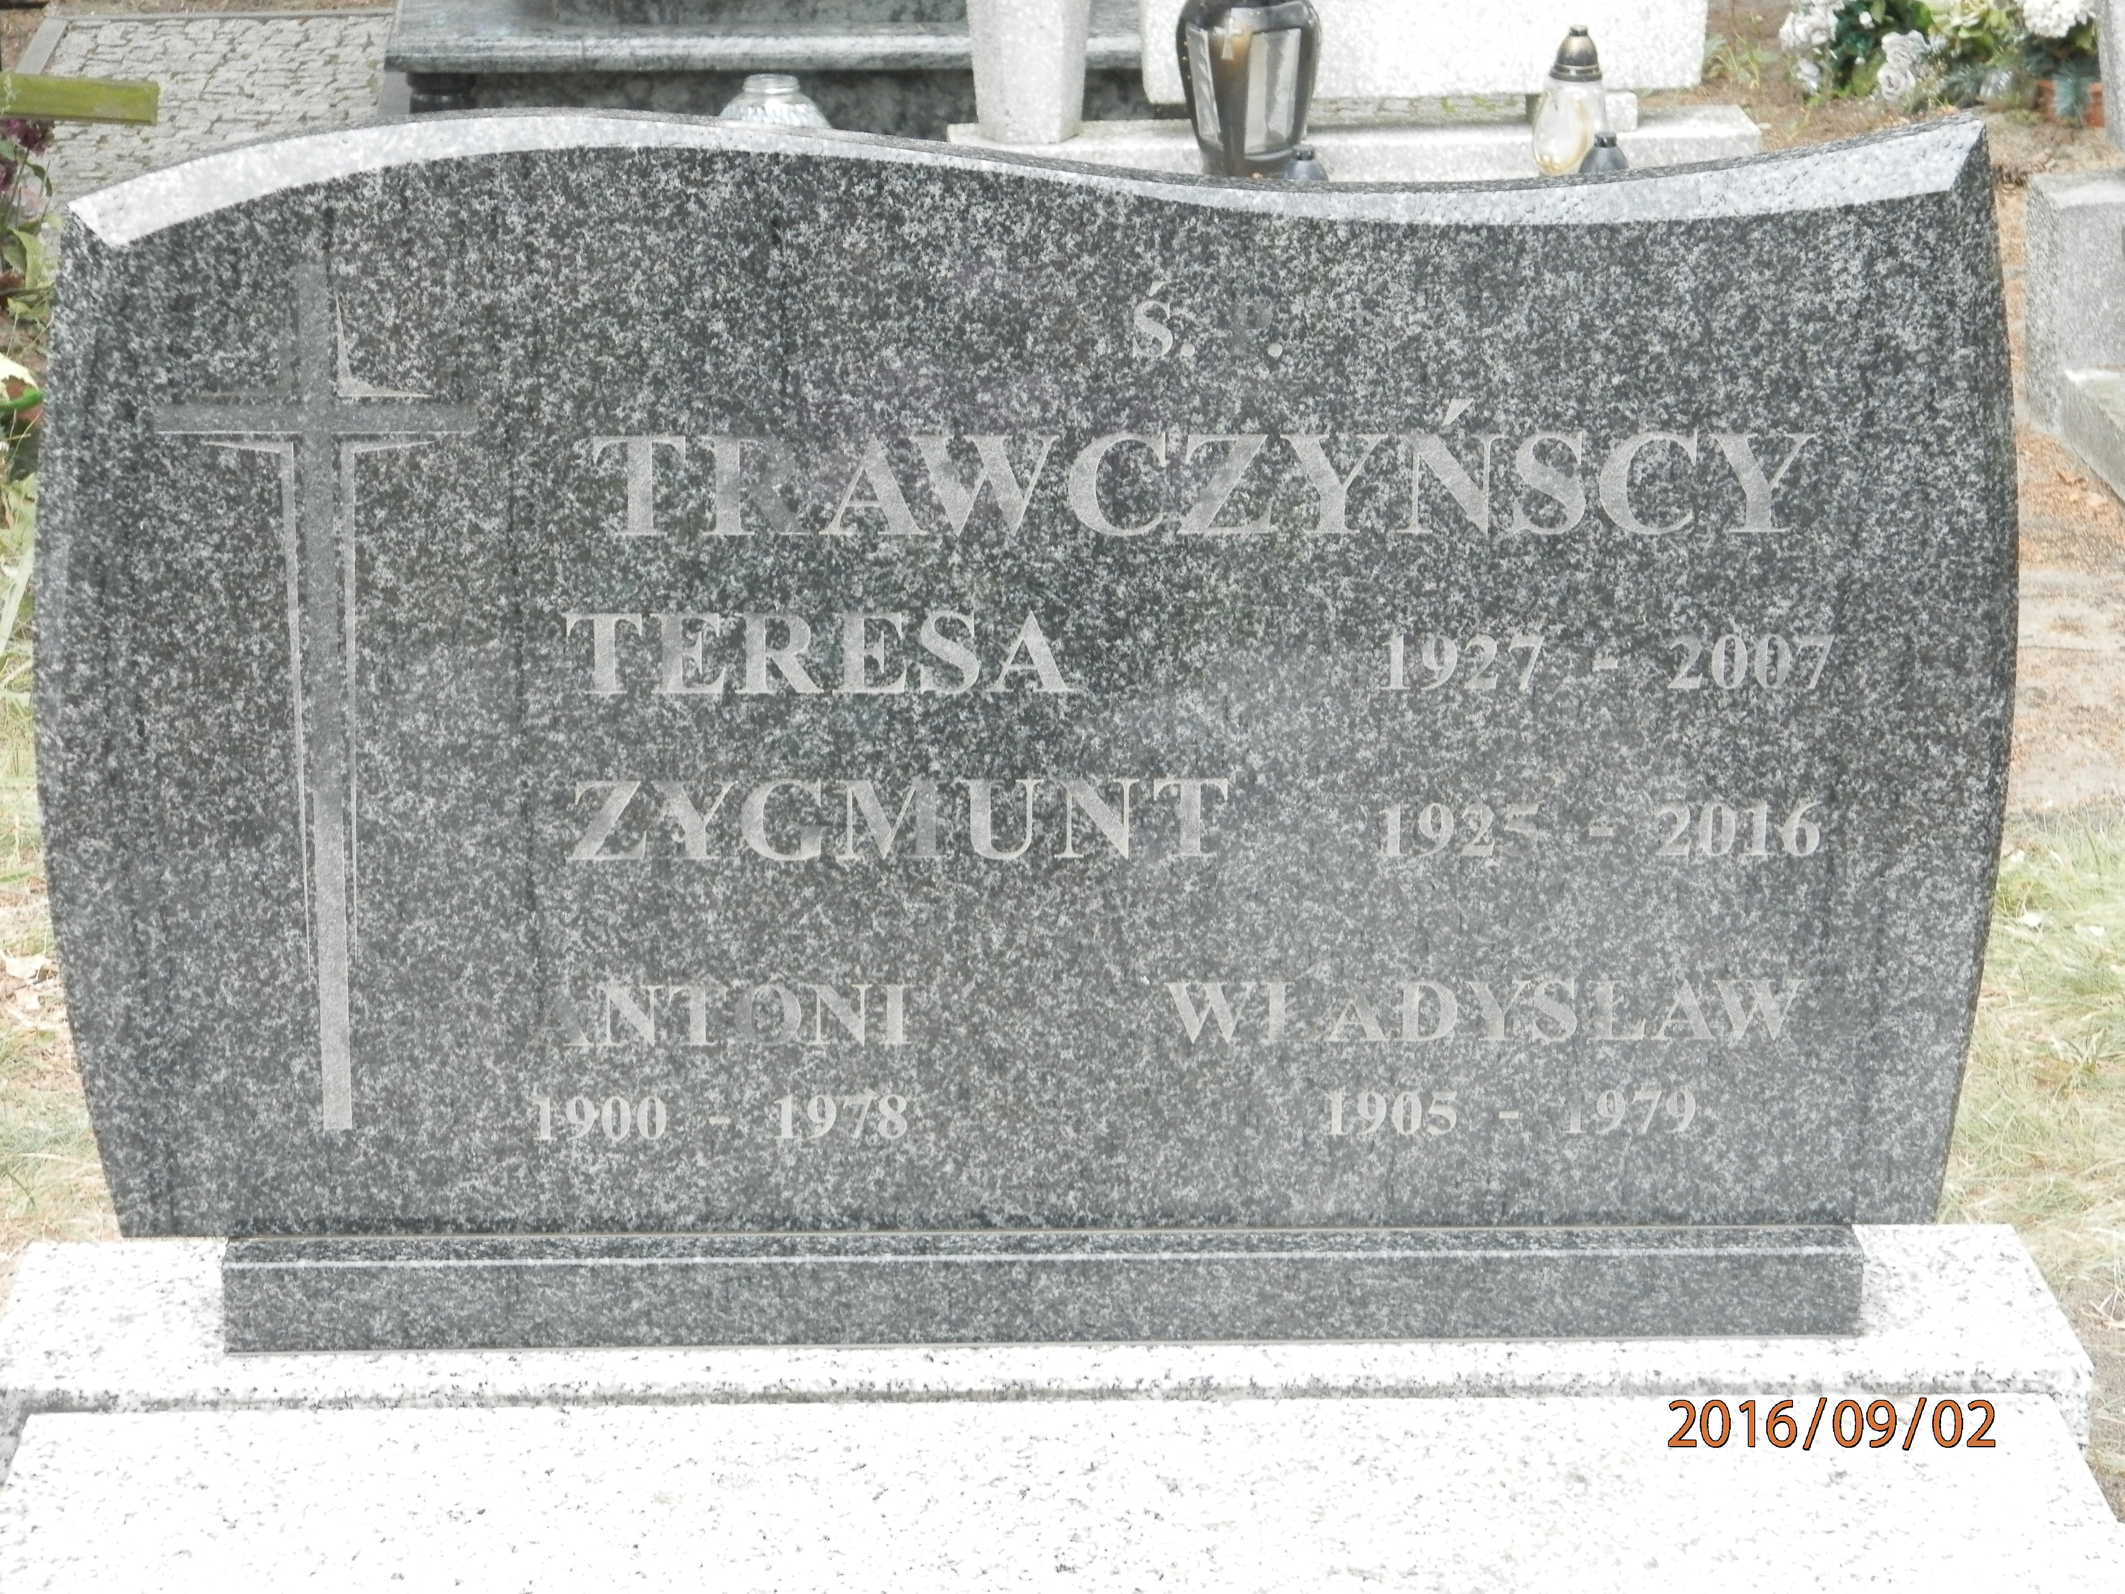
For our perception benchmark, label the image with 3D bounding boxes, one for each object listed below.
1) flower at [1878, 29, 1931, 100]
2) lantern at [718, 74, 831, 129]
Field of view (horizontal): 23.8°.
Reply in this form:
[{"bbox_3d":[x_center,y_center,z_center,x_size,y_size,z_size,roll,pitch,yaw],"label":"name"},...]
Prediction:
[{"bbox_3d":[1.237,-1.076,7.400,0.081,0.100,0.075,4,18,11],"label":"flower"},{"bbox_3d":[-0.335,-0.737,5.830,0.145,0.190,0.145,0,18,0],"label":"lantern"}]

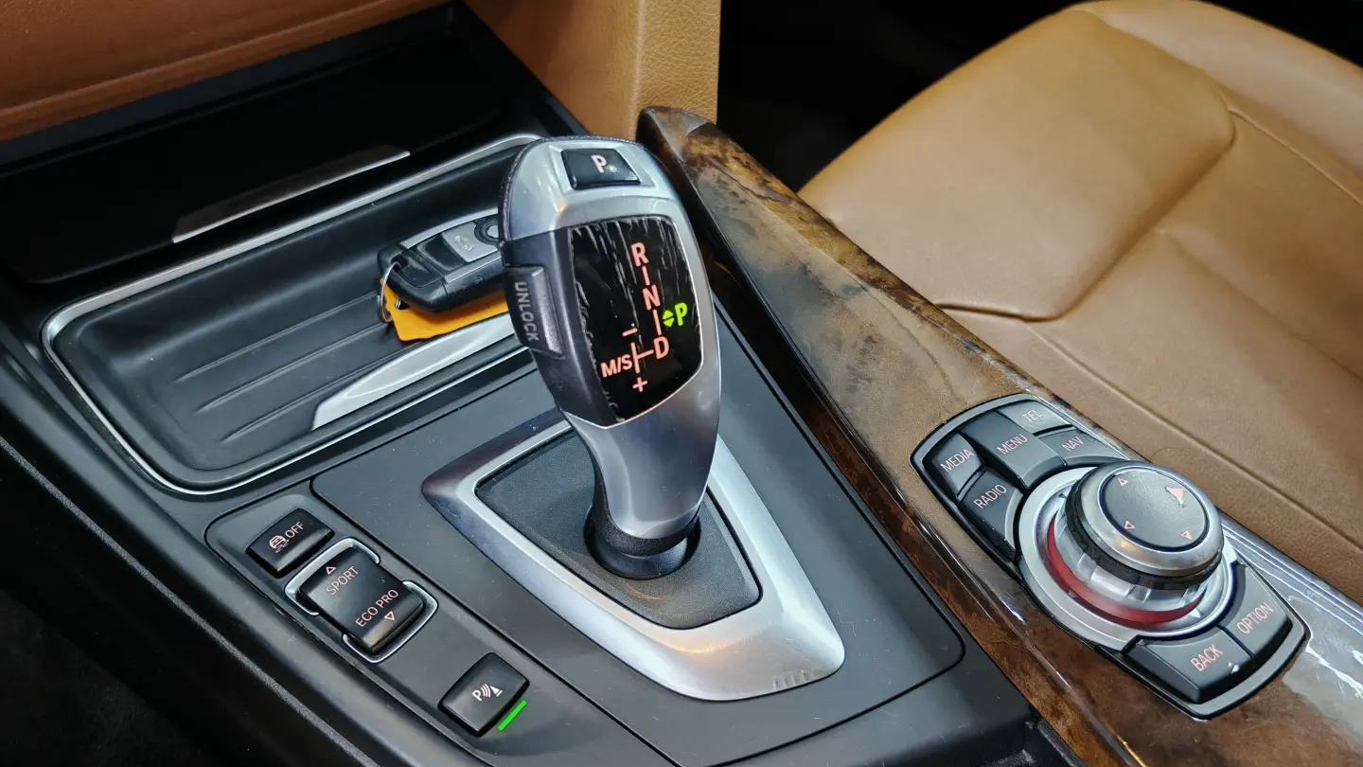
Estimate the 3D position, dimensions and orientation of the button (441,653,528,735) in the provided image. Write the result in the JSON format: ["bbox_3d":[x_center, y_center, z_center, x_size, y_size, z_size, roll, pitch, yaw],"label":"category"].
[{"bbox_3d":[-0.051,0.082,0.270,0.014,0.005,0.020,29,48,22],"label":"button"}]

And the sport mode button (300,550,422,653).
[{"bbox_3d":[-0.089,0.061,0.287,0.030,0.006,0.019,29,49,22],"label":"sport mode button"}]

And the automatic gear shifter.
[{"bbox_3d":[-0.014,-0.002,0.276,0.048,0.125,0.038,-27,39,-29],"label":"automatic gear shifter"}]

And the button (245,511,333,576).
[{"bbox_3d":[-0.114,0.047,0.298,0.014,0.005,0.020,29,48,22],"label":"button"}]

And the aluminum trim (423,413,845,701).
[{"bbox_3d":[-0.003,0.043,0.311,0.102,0.009,0.122,-23,51,-27],"label":"aluminum trim"}]

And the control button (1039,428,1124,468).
[{"bbox_3d":[0.128,0.022,0.332,0.019,0.005,0.017,-15,48,-20],"label":"control button"}]

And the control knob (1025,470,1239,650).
[{"bbox_3d":[0.134,0.043,0.297,0.066,0.028,0.060,3,44,-3],"label":"control knob"}]

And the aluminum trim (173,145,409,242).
[{"bbox_3d":[-0.156,-0.078,0.414,0.103,0.006,0.009,-31,55,-32],"label":"aluminum trim"}]

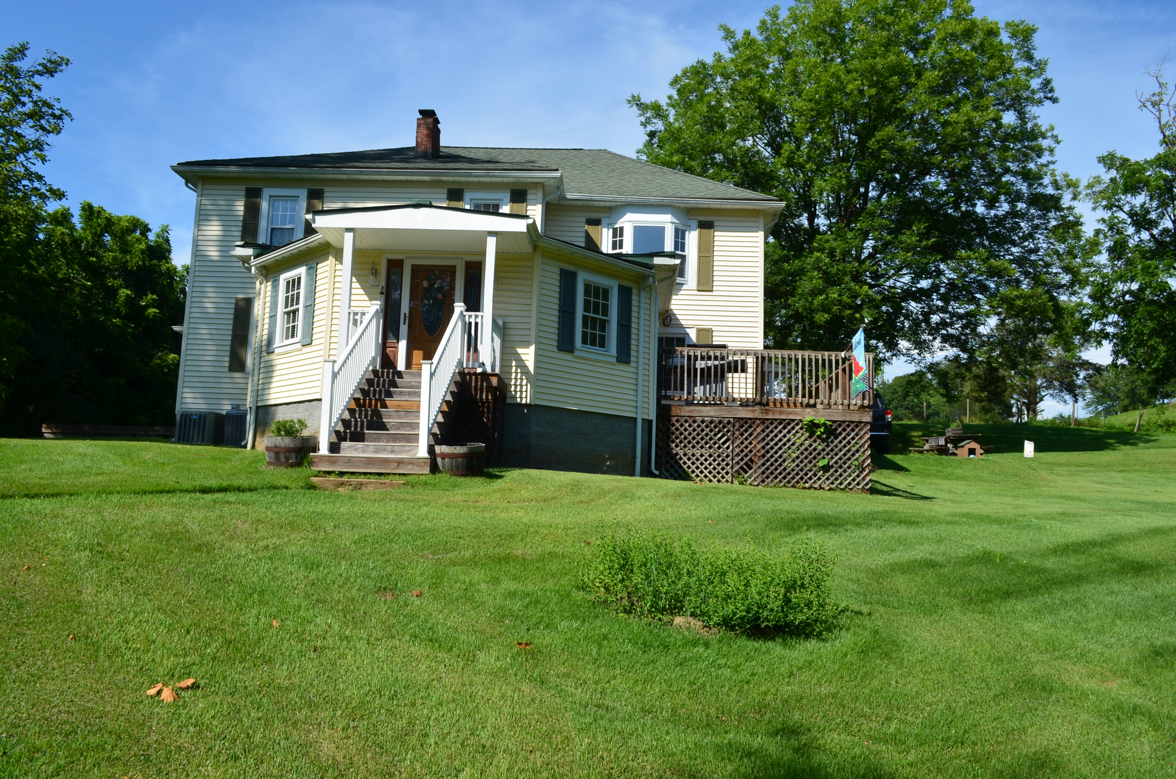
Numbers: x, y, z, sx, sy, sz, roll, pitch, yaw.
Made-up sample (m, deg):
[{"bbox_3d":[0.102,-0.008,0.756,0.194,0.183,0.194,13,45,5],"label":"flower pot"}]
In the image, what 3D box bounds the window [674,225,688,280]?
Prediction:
[{"bbox_3d":[2.303,-3.385,21.777,0.440,1.320,0.100,6,-9,-32],"label":"window"}]

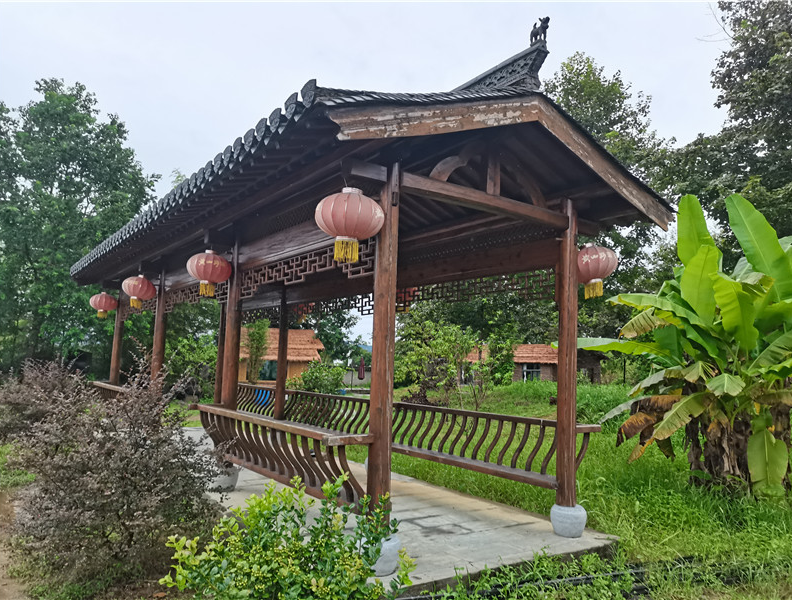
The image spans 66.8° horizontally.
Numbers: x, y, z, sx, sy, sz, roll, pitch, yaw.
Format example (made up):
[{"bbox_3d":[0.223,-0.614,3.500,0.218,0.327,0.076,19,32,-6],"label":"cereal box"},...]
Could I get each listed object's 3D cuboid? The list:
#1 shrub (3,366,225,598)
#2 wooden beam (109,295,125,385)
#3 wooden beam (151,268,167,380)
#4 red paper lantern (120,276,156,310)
[{"bbox_3d":[-2.235,1.265,4.790,1.580,1.500,1.500,5,-7,-24],"label":"shrub"},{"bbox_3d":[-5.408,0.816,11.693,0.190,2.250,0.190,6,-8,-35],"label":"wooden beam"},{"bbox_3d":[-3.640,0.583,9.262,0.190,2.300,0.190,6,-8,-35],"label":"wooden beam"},{"bbox_3d":[-3.910,-0.129,9.142,0.490,0.530,0.490,6,-8,-35],"label":"red paper lantern"}]

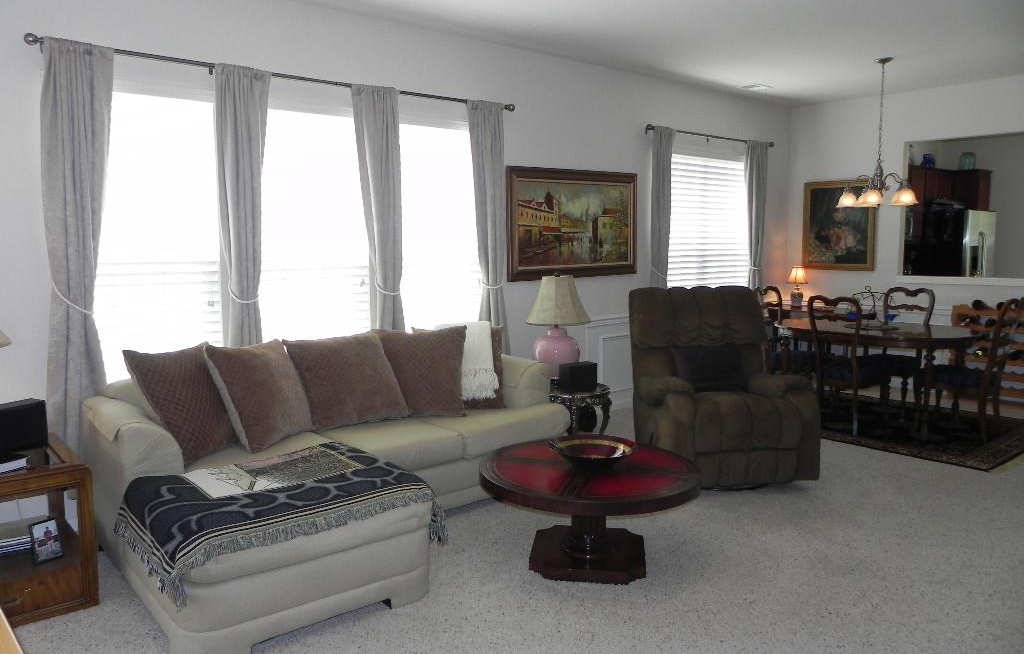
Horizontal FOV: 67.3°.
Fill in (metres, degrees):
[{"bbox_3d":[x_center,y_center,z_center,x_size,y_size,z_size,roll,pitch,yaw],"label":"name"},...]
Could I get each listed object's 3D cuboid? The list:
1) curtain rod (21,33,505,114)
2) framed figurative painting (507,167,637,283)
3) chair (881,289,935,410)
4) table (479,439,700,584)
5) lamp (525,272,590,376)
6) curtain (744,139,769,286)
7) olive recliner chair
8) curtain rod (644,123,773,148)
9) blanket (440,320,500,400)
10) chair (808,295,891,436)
[{"bbox_3d":[-1.061,-1.378,4.328,2.900,0.070,0.110,-6,9,-42],"label":"curtain rod"},{"bbox_3d":[0.480,-0.772,5.814,1.382,0.797,0.050,-6,9,-40],"label":"framed figurative painting"},{"bbox_3d":[3.156,0.189,6.338,0.540,1.000,0.470,-6,9,-42],"label":"chair"},{"bbox_3d":[0.339,0.827,3.419,0.960,0.432,0.960,0,7,0],"label":"table"},{"bbox_3d":[0.299,0.019,5.050,0.420,0.725,0.420,0,7,0],"label":"lamp"},{"bbox_3d":[2.324,-0.698,7.343,0.310,2.148,0.100,-6,9,-40],"label":"curtain"},{"bbox_3d":[1.216,0.325,4.663,0.960,1.080,0.940,-1,7,-6],"label":"olive recliner chair"},{"bbox_3d":[1.777,-1.663,6.805,1.871,0.065,0.100,-6,9,-40],"label":"curtain rod"},{"bbox_3d":[-0.259,0.207,4.690,0.350,0.470,0.220,-5,8,-38],"label":"blanket"},{"bbox_3d":[2.499,0.263,5.727,0.550,1.000,0.470,-6,9,-42],"label":"chair"}]

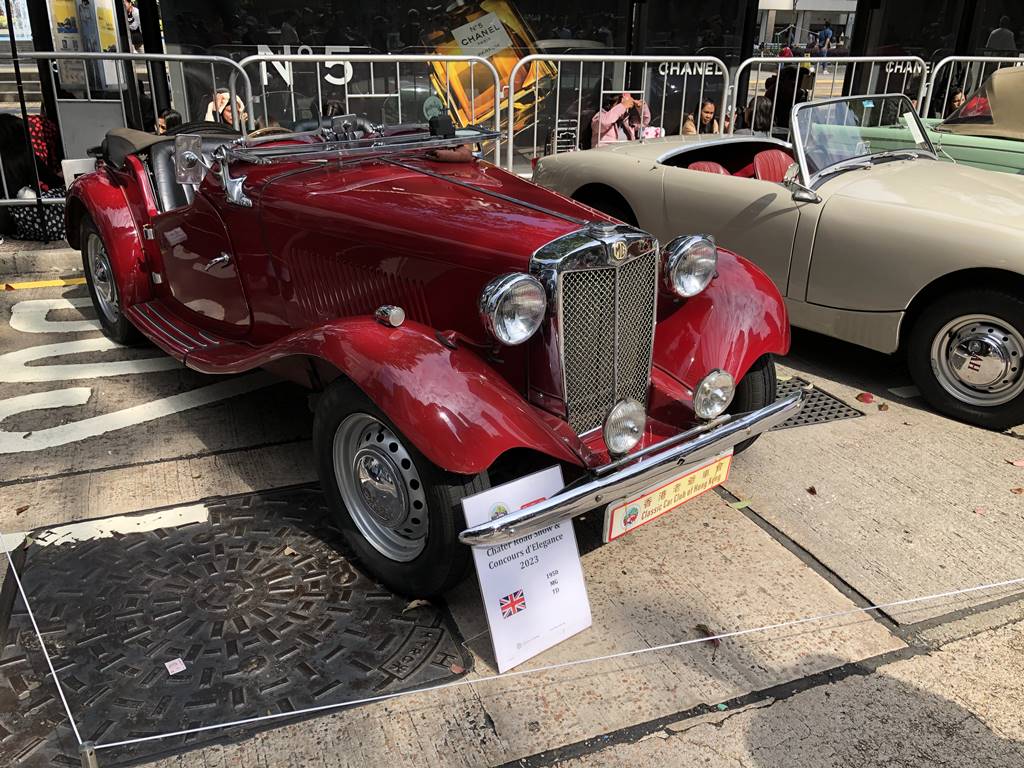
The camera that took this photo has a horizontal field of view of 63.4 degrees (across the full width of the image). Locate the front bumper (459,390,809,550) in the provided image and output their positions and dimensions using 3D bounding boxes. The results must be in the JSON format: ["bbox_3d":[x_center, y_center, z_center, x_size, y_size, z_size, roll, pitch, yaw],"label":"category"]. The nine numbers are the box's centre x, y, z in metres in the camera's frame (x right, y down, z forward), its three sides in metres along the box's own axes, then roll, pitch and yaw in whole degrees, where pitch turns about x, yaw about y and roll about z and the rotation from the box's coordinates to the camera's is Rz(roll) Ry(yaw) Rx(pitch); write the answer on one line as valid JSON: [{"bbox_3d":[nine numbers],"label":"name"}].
[{"bbox_3d":[0.427,0.200,2.265,1.375,0.080,0.105,-17,30,-36],"label":"front bumper"}]

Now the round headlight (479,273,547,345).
[{"bbox_3d":[-0.014,-0.200,2.060,0.182,0.182,0.160,-16,29,-36],"label":"round headlight"}]

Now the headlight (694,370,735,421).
[{"bbox_3d":[0.552,0.016,2.340,0.150,0.150,0.090,-15,29,-34],"label":"headlight"}]

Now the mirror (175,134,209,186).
[{"bbox_3d":[-1.053,-0.729,2.688,0.085,0.160,0.045,-6,24,-30],"label":"mirror"}]

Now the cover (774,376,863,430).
[{"bbox_3d":[1.141,0.089,3.533,0.530,0.030,0.441,-7,24,-19],"label":"cover"}]

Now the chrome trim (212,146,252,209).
[{"bbox_3d":[-0.900,-0.676,2.716,0.090,0.200,0.200,-16,29,-36],"label":"chrome trim"}]

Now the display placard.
[{"bbox_3d":[0.042,0.452,2.063,0.300,0.430,0.020,-15,6,-35],"label":"display placard"}]

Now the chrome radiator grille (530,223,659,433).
[{"bbox_3d":[0.244,-0.155,2.307,0.385,0.575,0.145,-17,26,-35],"label":"chrome radiator grille"}]

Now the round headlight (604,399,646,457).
[{"bbox_3d":[0.268,0.104,2.068,0.148,0.152,0.085,-16,29,-36],"label":"round headlight"}]

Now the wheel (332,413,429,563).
[{"bbox_3d":[-0.309,0.257,2.171,0.130,0.411,0.411,-20,31,-41],"label":"wheel"}]

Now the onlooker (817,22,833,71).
[{"bbox_3d":[10.718,-11.595,28.500,0.520,1.680,0.450,-2,23,-9],"label":"onlooker"}]

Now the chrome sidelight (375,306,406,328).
[{"bbox_3d":[-0.308,-0.176,2.082,0.053,0.056,0.082,-17,30,-35],"label":"chrome sidelight"}]

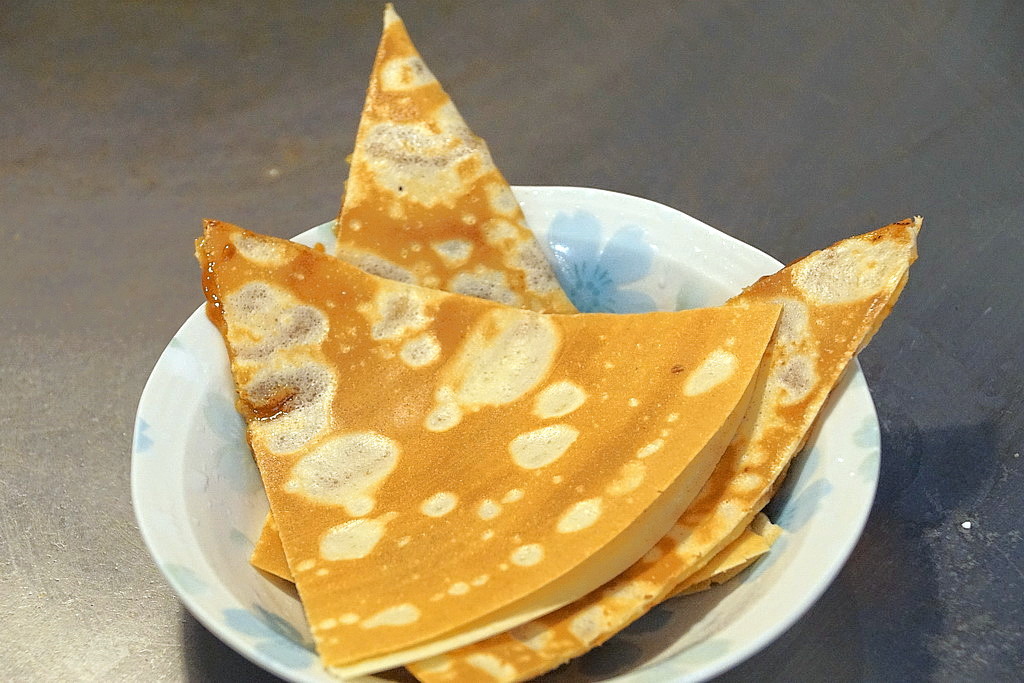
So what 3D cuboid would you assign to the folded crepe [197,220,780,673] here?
[{"bbox_3d":[-0.002,0.027,0.727,0.137,0.024,0.134,1,46,-7],"label":"folded crepe"}]

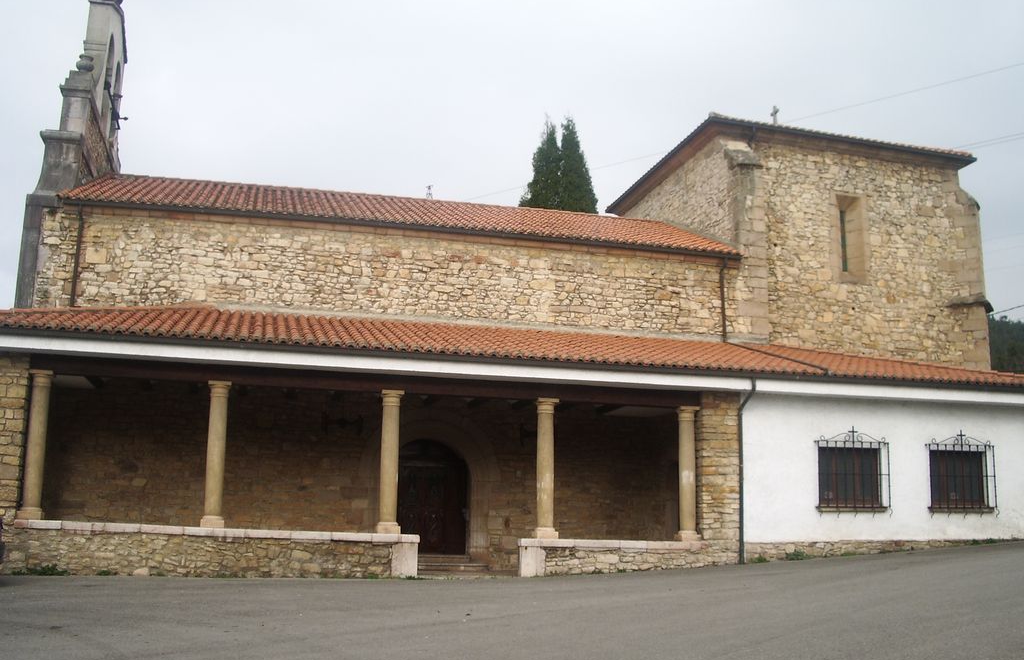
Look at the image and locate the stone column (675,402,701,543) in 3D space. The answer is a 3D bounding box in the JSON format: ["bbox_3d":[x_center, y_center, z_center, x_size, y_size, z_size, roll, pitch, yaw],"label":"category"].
[{"bbox_3d":[3.316,2.694,19.481,0.388,2.492,0.388,4,-10,-11],"label":"stone column"}]

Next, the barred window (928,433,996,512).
[{"bbox_3d":[8.820,2.808,20.377,1.426,1.574,0.224,4,-10,-11],"label":"barred window"}]

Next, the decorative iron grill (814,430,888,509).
[{"bbox_3d":[6.555,2.684,19.934,1.455,1.567,0.224,4,-10,-11],"label":"decorative iron grill"}]

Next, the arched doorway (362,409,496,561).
[{"bbox_3d":[-1.757,3.399,22.704,2.899,3.285,0.510,4,-10,-11],"label":"arched doorway"}]

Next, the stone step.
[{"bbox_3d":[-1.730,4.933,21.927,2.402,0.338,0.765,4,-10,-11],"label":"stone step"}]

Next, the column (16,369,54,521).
[{"bbox_3d":[-7.943,1.915,17.308,0.388,2.471,0.388,4,-10,-11],"label":"column"}]

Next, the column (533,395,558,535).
[{"bbox_3d":[0.627,2.520,18.960,0.388,2.553,0.388,4,-10,-11],"label":"column"}]

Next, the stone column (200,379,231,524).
[{"bbox_3d":[-5.087,2.135,17.855,0.388,2.503,0.388,4,-10,-11],"label":"stone column"}]

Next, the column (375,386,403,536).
[{"bbox_3d":[-2.161,2.345,18.419,0.388,2.543,0.388,4,-10,-11],"label":"column"}]

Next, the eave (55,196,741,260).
[{"bbox_3d":[-2.077,-2.226,23.289,15.279,0.283,0.510,4,-10,-11],"label":"eave"}]

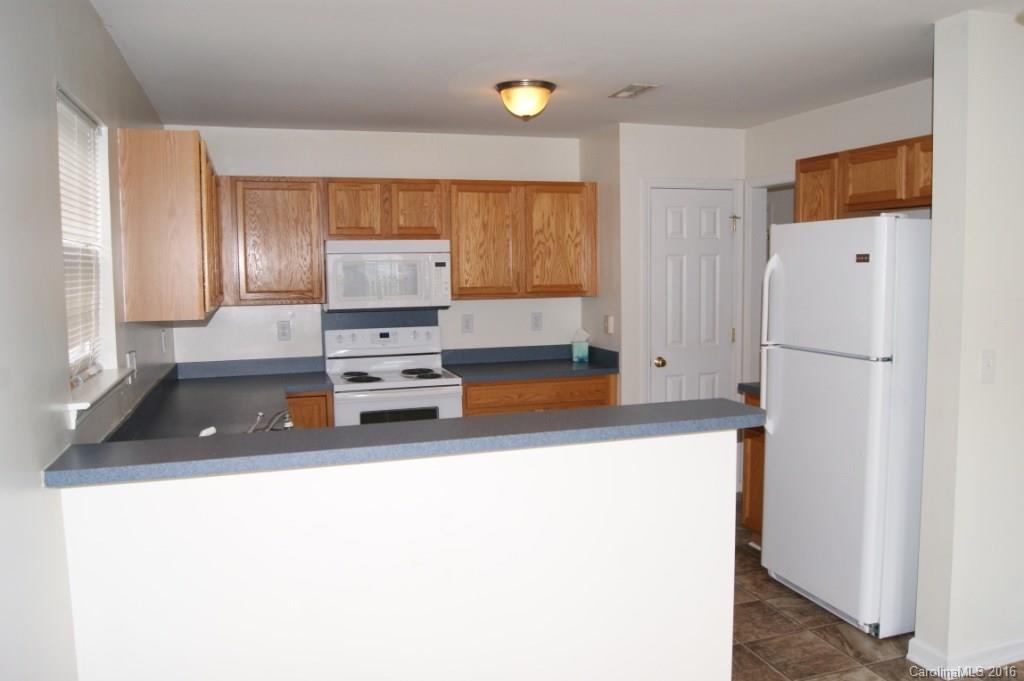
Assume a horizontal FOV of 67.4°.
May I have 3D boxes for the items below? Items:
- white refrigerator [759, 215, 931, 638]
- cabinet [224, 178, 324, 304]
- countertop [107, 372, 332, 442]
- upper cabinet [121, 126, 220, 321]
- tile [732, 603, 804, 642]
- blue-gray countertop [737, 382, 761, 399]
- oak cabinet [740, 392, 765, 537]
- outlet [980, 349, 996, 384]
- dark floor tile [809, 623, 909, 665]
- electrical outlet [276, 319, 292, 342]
[{"bbox_3d":[1.642,0.336,3.454,0.765,1.745,0.740,-2,5,-18],"label":"white refrigerator"},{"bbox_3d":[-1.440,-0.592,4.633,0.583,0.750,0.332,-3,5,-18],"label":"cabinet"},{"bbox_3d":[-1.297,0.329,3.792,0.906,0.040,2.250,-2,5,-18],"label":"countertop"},{"bbox_3d":[-1.623,-0.519,3.768,0.325,0.763,1.454,-2,5,-18],"label":"upper cabinet"},{"bbox_3d":[1.052,1.229,3.342,0.319,0.010,0.320,-3,5,-18],"label":"tile"},{"bbox_3d":[1.583,0.256,4.083,0.638,0.040,0.357,-3,5,-18],"label":"blue-gray countertop"},{"bbox_3d":[1.619,0.695,4.135,0.615,0.825,0.430,-2,5,-18],"label":"oak cabinet"},{"bbox_3d":[1.704,0.096,2.737,0.074,0.120,0.010,-2,5,-18],"label":"outlet"},{"bbox_3d":[1.456,1.236,3.153,0.329,0.010,0.329,-2,5,-18],"label":"dark floor tile"},{"bbox_3d":[-1.436,-0.055,4.848,0.070,0.117,0.012,-3,5,-18],"label":"electrical outlet"}]

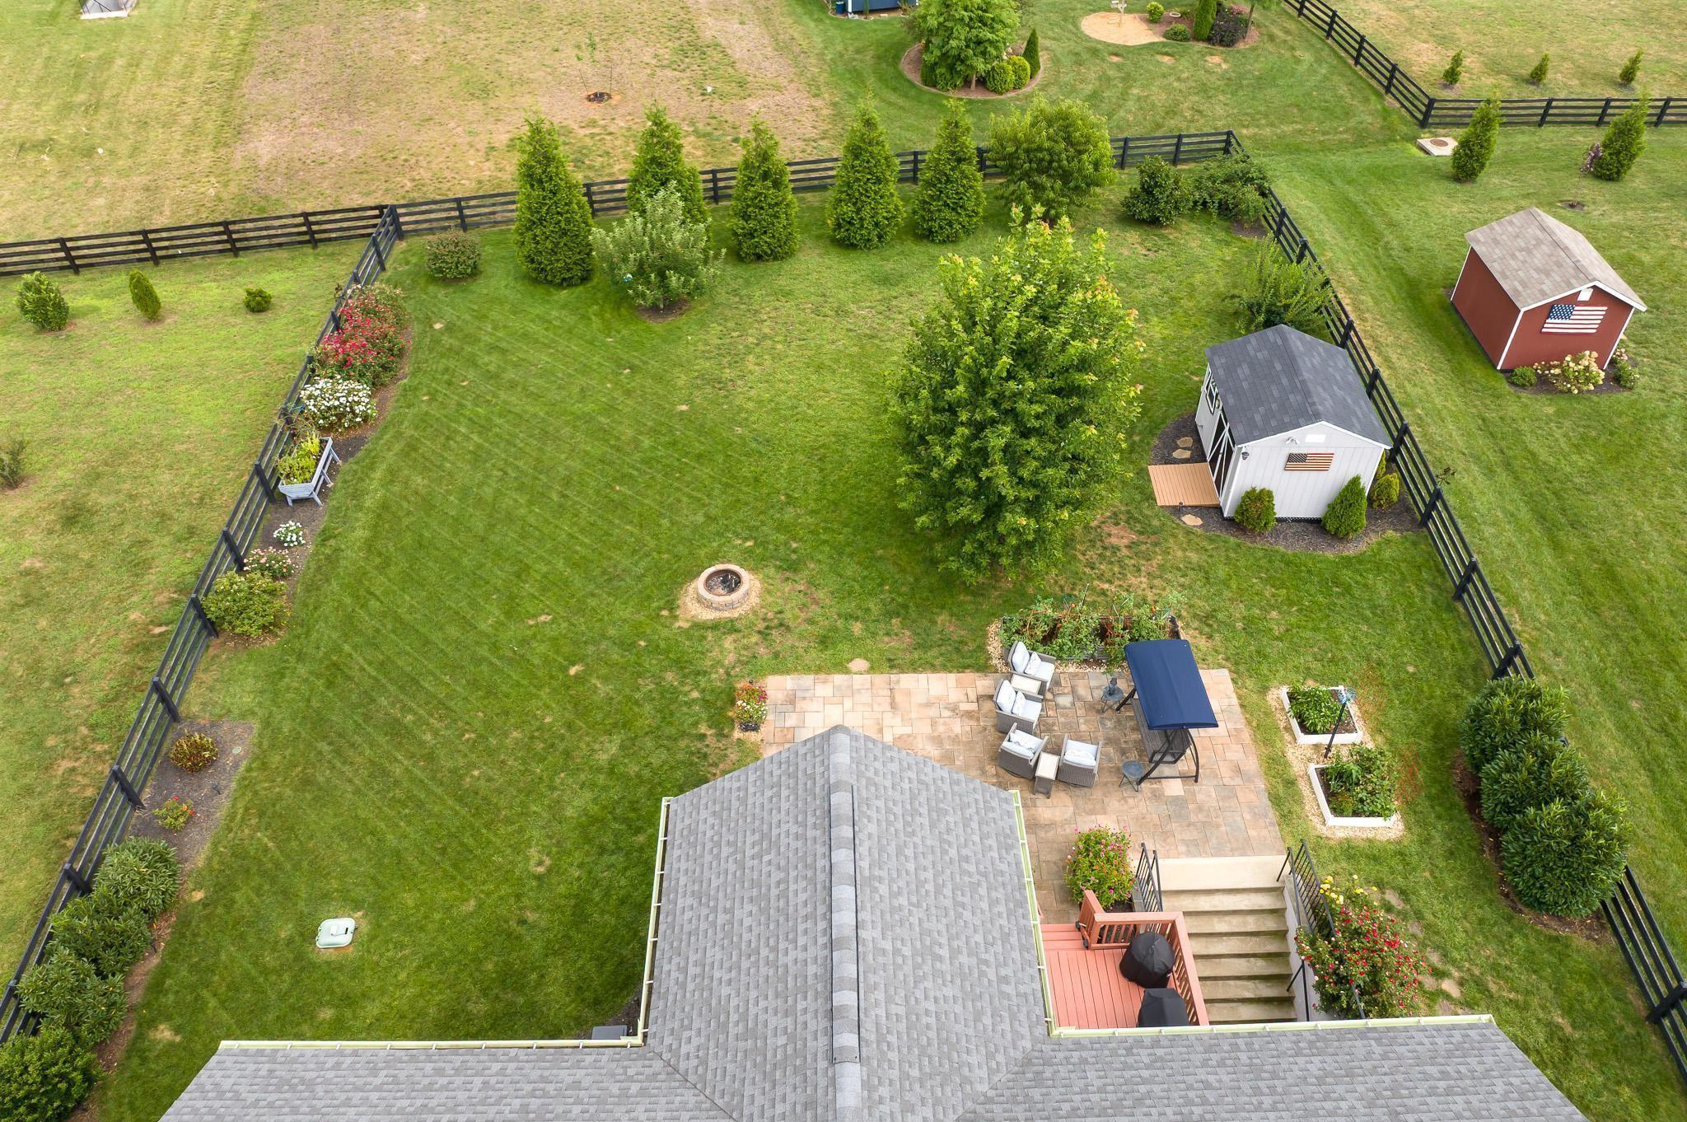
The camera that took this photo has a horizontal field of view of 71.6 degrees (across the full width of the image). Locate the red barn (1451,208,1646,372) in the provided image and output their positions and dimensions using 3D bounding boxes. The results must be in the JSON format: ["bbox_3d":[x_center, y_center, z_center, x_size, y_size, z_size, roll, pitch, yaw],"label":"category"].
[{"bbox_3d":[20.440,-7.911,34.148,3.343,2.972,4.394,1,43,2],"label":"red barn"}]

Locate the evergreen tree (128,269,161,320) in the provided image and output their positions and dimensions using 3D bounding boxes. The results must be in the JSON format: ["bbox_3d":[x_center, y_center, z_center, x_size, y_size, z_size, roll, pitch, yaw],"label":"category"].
[{"bbox_3d":[-20.933,-7.965,34.995,0.686,1.636,0.686,-1,43,0],"label":"evergreen tree"}]

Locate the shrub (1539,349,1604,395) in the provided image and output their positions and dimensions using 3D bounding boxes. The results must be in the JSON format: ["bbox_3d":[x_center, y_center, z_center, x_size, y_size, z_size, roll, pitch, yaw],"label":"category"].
[{"bbox_3d":[20.524,-5.410,32.854,1.662,1.150,1.163,-1,44,0],"label":"shrub"}]

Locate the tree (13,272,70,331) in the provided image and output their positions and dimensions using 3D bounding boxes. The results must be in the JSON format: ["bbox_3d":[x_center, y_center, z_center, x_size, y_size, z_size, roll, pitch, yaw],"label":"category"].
[{"bbox_3d":[-24.297,-7.907,35.295,1.350,1.750,1.350,0,43,0],"label":"tree"}]

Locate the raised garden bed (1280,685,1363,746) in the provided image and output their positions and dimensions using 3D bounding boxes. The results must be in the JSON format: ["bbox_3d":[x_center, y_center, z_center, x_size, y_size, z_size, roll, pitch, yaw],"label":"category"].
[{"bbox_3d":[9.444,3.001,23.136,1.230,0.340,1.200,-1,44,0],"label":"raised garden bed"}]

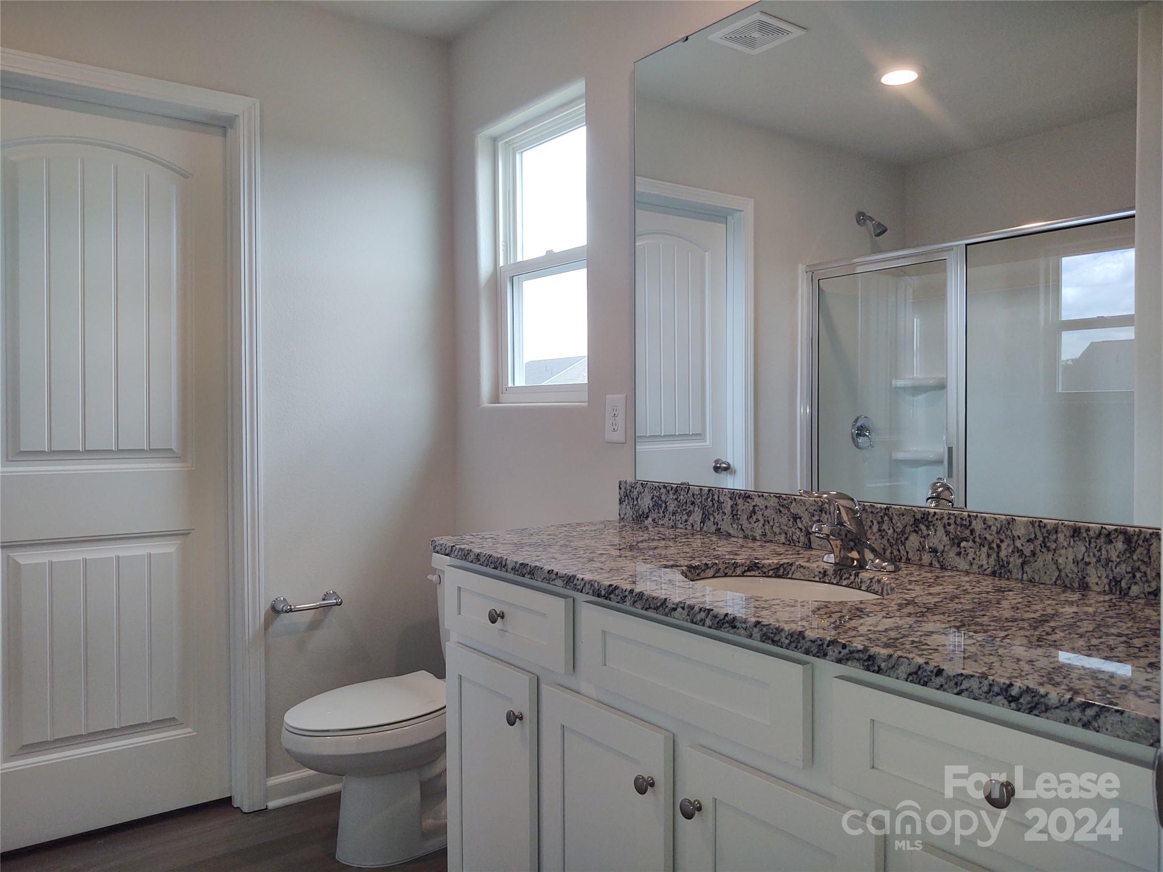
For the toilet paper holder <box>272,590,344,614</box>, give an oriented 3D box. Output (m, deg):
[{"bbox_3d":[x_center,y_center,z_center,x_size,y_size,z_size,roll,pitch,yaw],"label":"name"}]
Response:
[{"bbox_3d":[-0.831,0.514,2.776,0.212,0.052,0.083,-1,2,-36],"label":"toilet paper holder"}]

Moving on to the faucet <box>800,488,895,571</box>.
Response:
[{"bbox_3d":[0.459,0.165,1.614,0.158,0.140,0.160,-1,2,-36],"label":"faucet"}]

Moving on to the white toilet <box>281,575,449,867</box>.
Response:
[{"bbox_3d":[-0.465,0.745,2.507,0.740,0.750,0.440,-1,2,-36],"label":"white toilet"}]

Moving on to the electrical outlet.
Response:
[{"bbox_3d":[0.090,-0.044,2.375,0.008,0.125,0.084,-1,2,-36],"label":"electrical outlet"}]

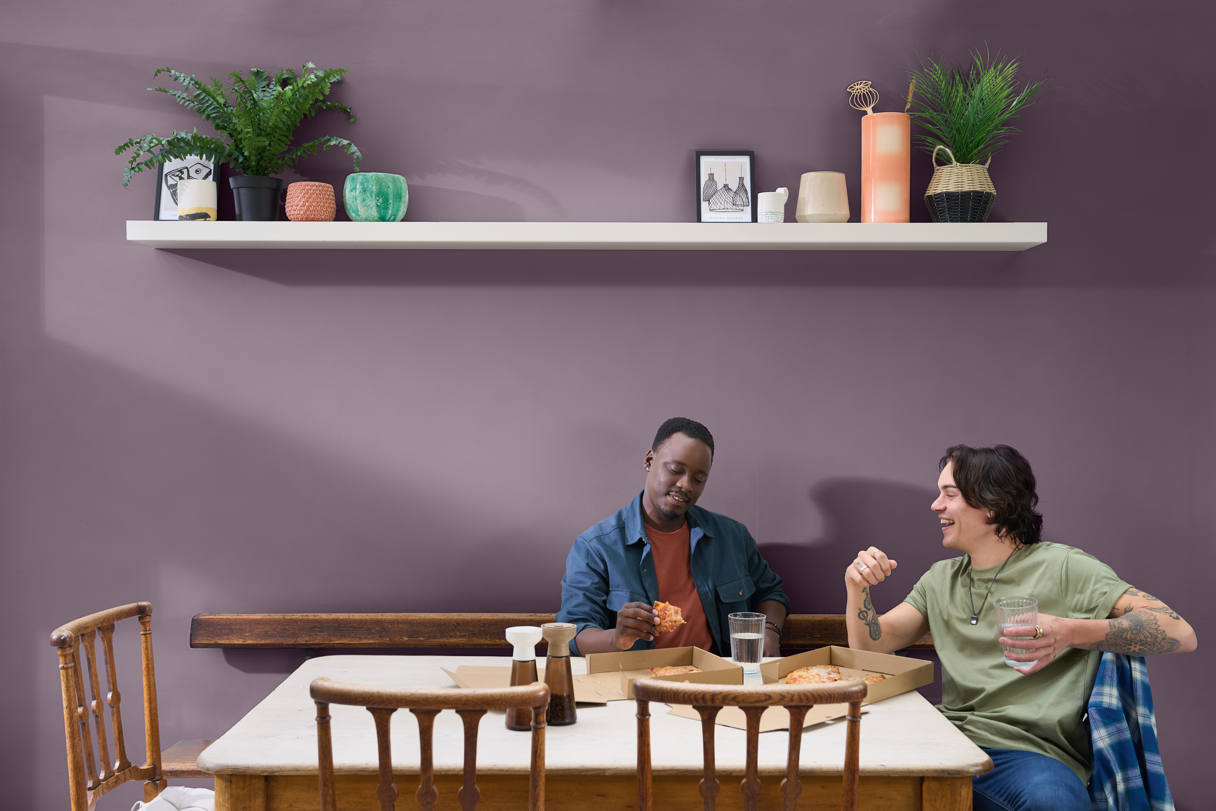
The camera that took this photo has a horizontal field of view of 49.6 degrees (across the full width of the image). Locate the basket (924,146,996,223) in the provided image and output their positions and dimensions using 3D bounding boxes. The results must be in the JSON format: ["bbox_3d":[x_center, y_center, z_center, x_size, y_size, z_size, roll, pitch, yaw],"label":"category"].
[{"bbox_3d":[0.914,-0.567,3.420,0.187,0.206,0.185,0,0,0],"label":"basket"}]

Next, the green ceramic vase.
[{"bbox_3d":[-0.598,-0.525,3.400,0.168,0.128,0.168,0,0,0],"label":"green ceramic vase"}]

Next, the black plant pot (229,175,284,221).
[{"bbox_3d":[-0.907,-0.520,3.400,0.141,0.119,0.141,0,0,0],"label":"black plant pot"}]

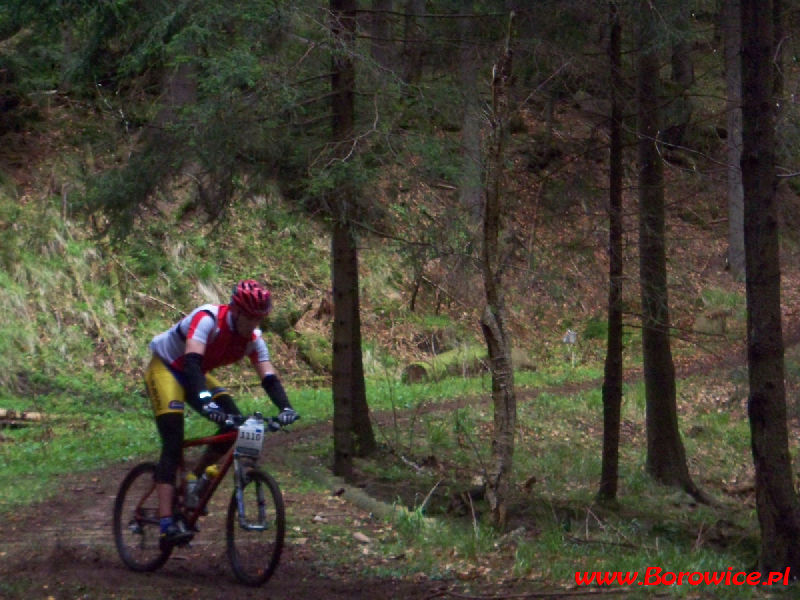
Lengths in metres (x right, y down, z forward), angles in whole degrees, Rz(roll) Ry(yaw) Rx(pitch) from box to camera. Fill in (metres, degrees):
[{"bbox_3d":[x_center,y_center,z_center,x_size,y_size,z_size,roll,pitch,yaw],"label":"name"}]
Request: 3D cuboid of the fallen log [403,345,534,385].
[{"bbox_3d":[1.100,1.050,43.500,0.480,0.480,3.000,0,0,40],"label":"fallen log"}]

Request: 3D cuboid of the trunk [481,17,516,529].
[{"bbox_3d":[0.710,-0.200,19.600,0.260,3.720,0.250,0,0,0],"label":"trunk"}]

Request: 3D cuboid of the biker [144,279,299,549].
[{"bbox_3d":[-1.090,0.670,15.930,0.640,1.590,0.950,0,0,-39],"label":"biker"}]

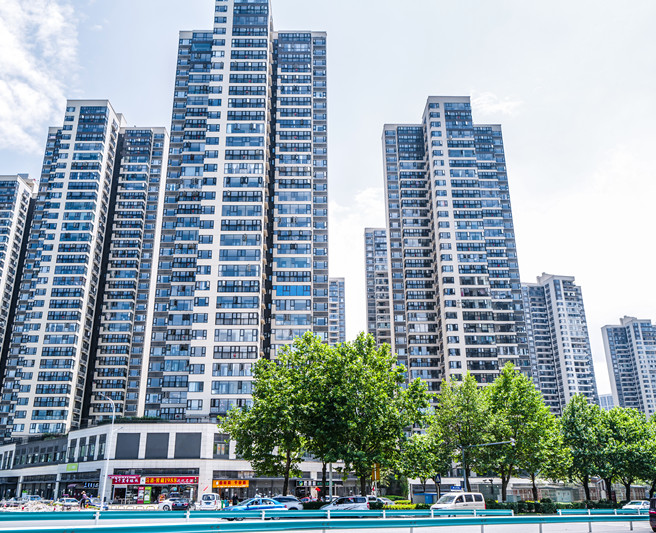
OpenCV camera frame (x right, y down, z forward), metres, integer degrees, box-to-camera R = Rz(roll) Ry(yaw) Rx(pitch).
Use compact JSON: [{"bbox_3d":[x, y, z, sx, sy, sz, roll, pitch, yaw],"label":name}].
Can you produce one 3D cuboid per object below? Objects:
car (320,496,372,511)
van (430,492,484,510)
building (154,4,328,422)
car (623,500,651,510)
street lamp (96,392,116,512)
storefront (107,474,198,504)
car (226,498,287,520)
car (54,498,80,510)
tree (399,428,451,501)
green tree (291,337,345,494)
[{"bbox_3d":[1.609,20.915,54.096,4.500,1.760,1.750,16,-26,-36],"label":"car"},{"bbox_3d":[9.756,17.899,46.661,4.350,1.820,1.680,16,-26,-37],"label":"van"},{"bbox_3d":[-16.377,-8.702,125.406,32.000,98.000,24.000,0,-21,0],"label":"building"},{"bbox_3d":[32.078,24.504,63.325,4.600,1.470,1.800,7,-22,-19],"label":"car"},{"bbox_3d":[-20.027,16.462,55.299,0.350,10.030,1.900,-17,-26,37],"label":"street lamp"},{"bbox_3d":[-24.381,32.293,89.930,12.573,4.017,5.000,0,-21,0],"label":"storefront"},{"bbox_3d":[-4.886,15.662,40.384,4.500,1.480,1.740,15,-25,-35],"label":"car"},{"bbox_3d":[-32.800,29.985,78.576,1.800,1.470,4.500,15,-26,-35],"label":"car"},{"bbox_3d":[11.277,23.613,72.316,6.074,9.078,6.000,0,-21,0],"label":"tree"},{"bbox_3d":[-0.895,12.983,53.031,6.200,15.119,6.200,0,-21,0],"label":"green tree"}]

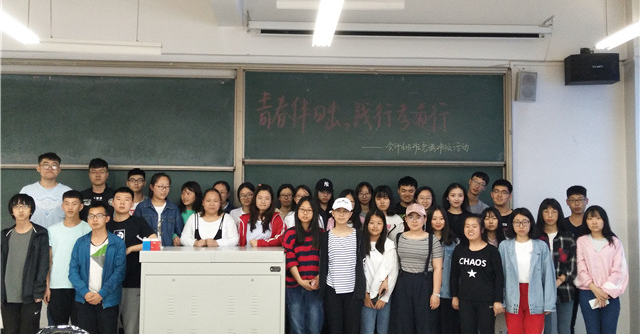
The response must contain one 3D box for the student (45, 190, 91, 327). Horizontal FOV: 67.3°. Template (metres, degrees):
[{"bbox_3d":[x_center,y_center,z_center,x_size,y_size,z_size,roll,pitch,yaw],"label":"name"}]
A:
[{"bbox_3d":[-2.323,1.082,4.414,0.440,1.740,0.270,1,-2,-17],"label":"student"}]

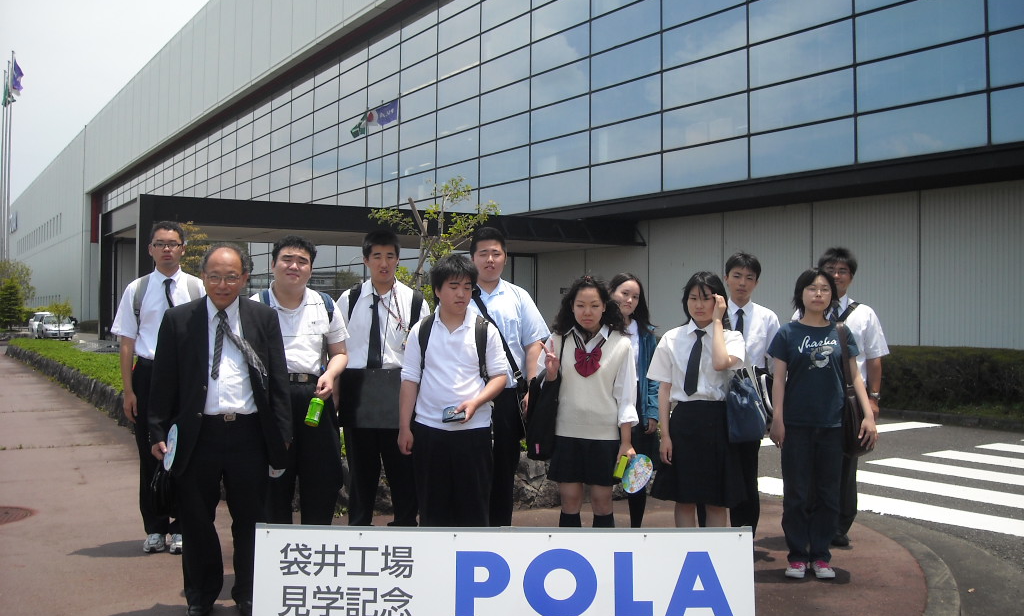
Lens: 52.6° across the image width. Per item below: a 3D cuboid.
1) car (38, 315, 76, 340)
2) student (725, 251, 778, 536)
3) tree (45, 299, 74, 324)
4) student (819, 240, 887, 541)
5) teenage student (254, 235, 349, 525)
[{"bbox_3d":[-26.147,1.120,59.500,1.690,1.420,4.400,1,0,-30],"label":"car"},{"bbox_3d":[1.225,0.519,5.600,0.470,1.680,0.310,0,0,6],"label":"student"},{"bbox_3d":[-13.985,0.325,32.000,0.880,1.280,0.850,0,0,-3],"label":"tree"},{"bbox_3d":[1.926,0.511,6.074,0.550,1.710,0.350,0,0,13],"label":"student"},{"bbox_3d":[-1.087,0.485,5.255,0.530,1.710,0.400,0,0,-9],"label":"teenage student"}]

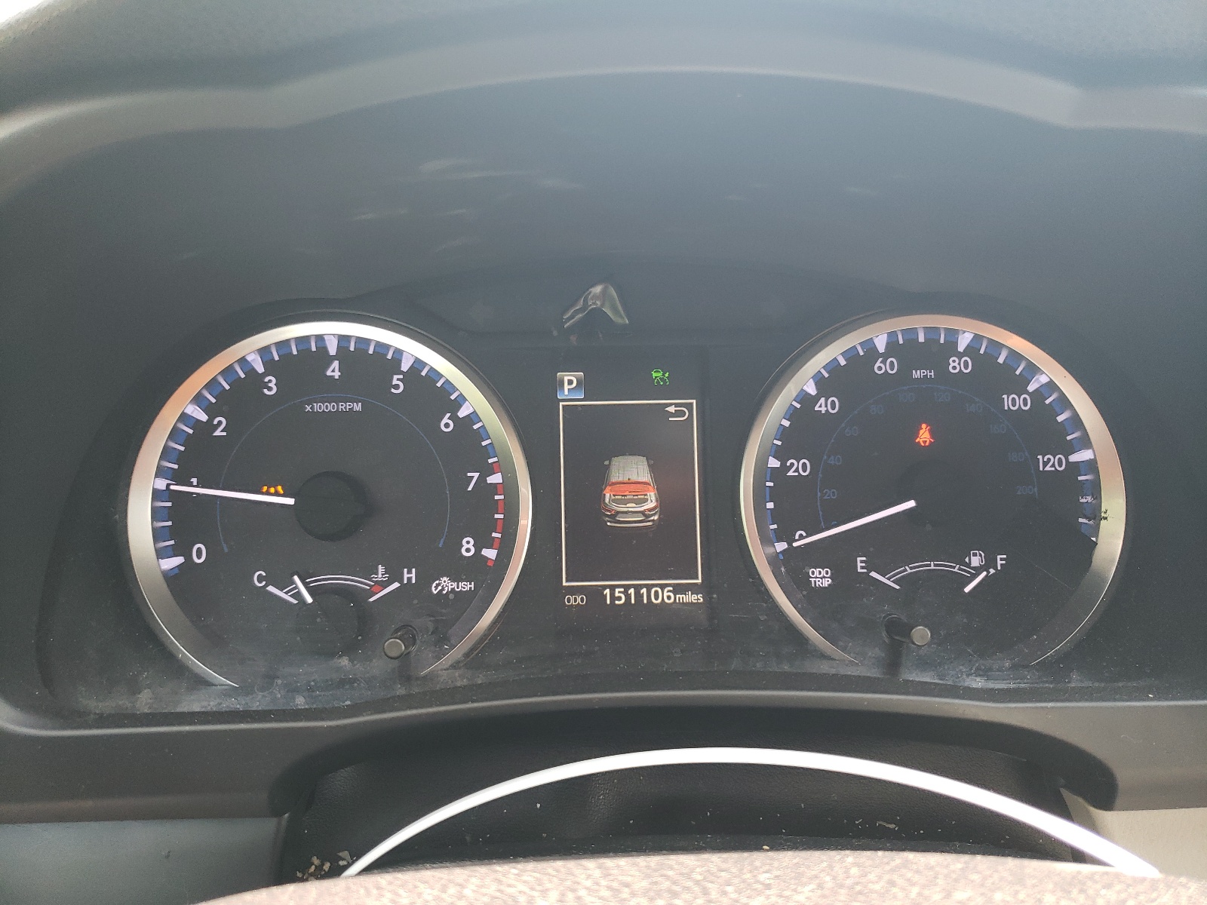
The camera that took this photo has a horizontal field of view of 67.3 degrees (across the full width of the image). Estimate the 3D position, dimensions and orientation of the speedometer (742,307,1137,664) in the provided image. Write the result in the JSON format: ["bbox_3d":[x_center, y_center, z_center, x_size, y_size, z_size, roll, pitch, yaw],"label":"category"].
[{"bbox_3d":[0.114,0.015,0.315,0.134,0.127,0.020,-1,-4,-4],"label":"speedometer"}]

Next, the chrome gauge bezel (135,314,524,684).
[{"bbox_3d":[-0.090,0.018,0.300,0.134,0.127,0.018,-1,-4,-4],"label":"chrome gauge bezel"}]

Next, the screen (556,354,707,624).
[{"bbox_3d":[0.010,0.013,0.316,0.051,0.092,0.006,-1,-4,-4],"label":"screen"}]

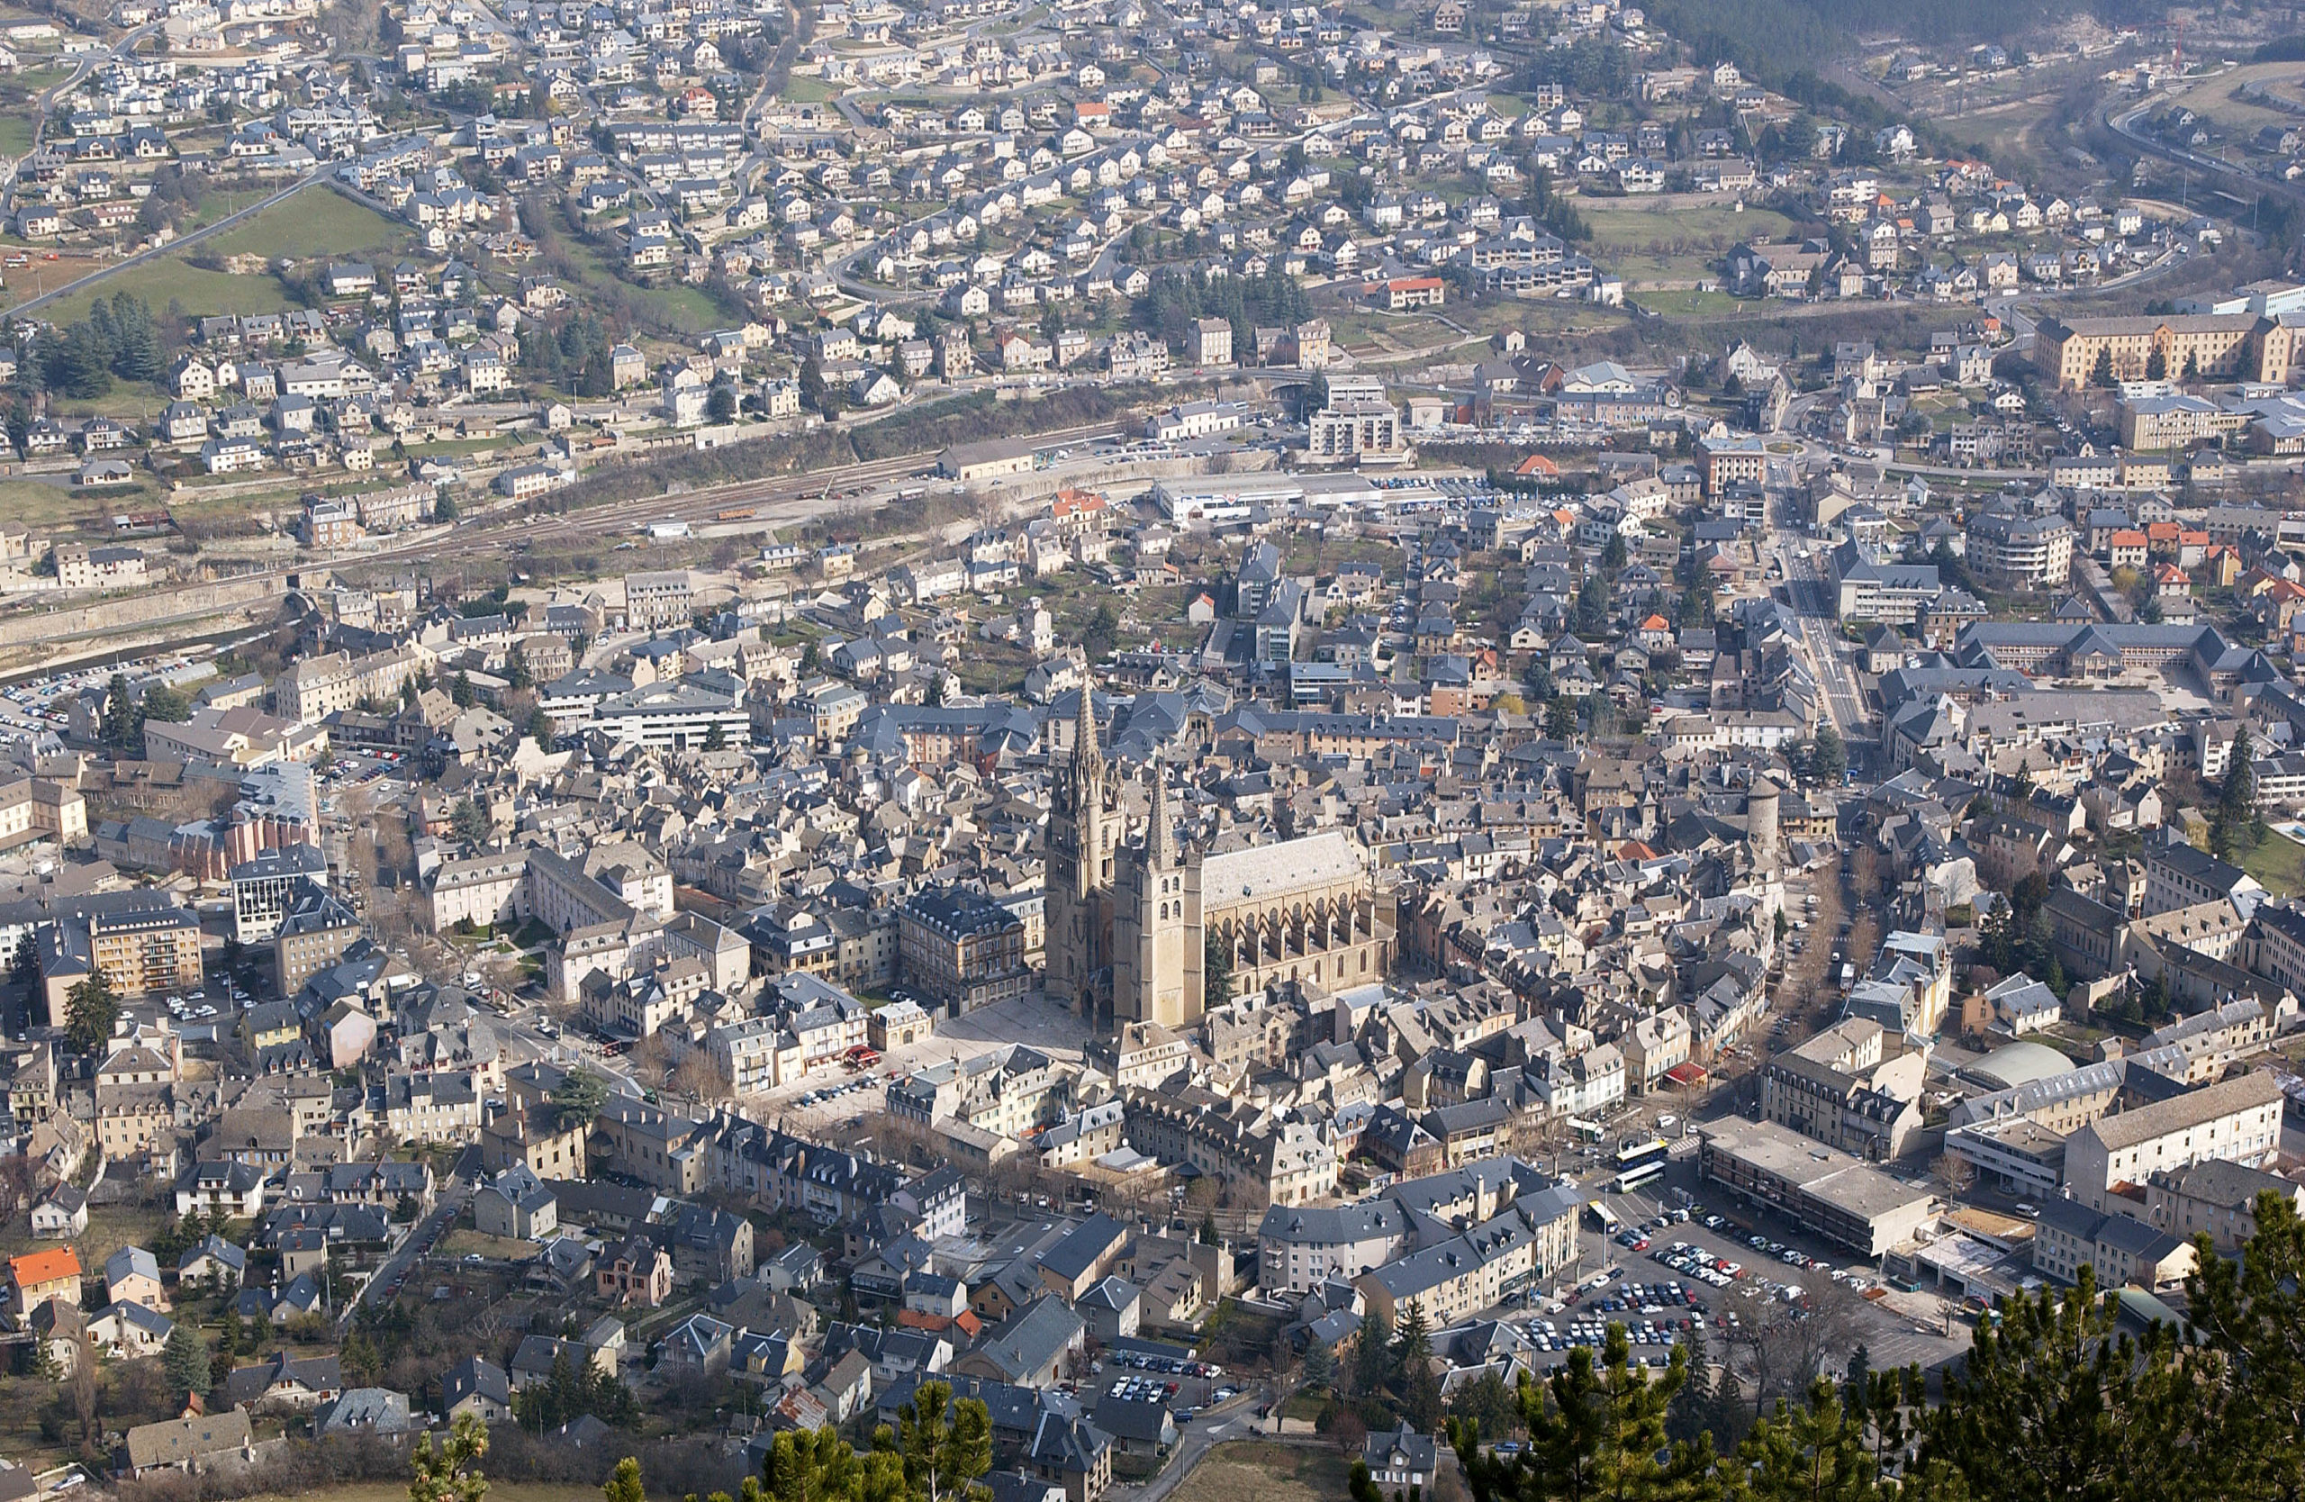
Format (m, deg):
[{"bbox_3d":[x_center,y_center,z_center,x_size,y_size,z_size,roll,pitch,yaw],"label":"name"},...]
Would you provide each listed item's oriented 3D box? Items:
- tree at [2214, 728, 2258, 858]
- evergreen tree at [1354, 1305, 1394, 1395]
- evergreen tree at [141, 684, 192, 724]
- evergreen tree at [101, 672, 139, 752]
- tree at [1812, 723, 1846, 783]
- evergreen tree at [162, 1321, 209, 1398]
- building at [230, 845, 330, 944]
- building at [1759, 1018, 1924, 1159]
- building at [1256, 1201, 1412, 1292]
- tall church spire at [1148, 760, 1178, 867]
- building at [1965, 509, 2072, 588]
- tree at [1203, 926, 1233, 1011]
[{"bbox_3d":[270.700,9.880,1001.840,9.300,32.180,9.300,0,19,0],"label":"tree"},{"bbox_3d":[41.660,112.260,747.300,7.600,19.110,7.600,0,19,0],"label":"evergreen tree"},{"bbox_3d":[-282.830,-12.100,1146.860,13.200,14.130,13.200,0,19,0],"label":"evergreen tree"},{"bbox_3d":[-289.320,-11.640,1122.670,9.000,21.880,9.000,0,19,0],"label":"evergreen tree"},{"bbox_3d":[184.000,0.270,1087.200,8.800,17.580,8.800,0,19,0],"label":"tree"},{"bbox_3d":[-169.530,106.100,700.720,8.000,13.870,8.000,0,19,0],"label":"evergreen tree"},{"bbox_3d":[-209.770,33.910,963.950,23.000,16.800,14.000,-5,19,-15],"label":"building"},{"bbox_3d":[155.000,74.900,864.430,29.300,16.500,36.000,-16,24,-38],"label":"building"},{"bbox_3d":[36.680,98.170,804.520,31.000,16.500,13.500,-2,19,-5],"label":"building"},{"bbox_3d":[2.310,14.230,917.310,6.000,25.200,6.000,-13,23,-33],"label":"tall church spire"},{"bbox_3d":[266.500,-60.580,1227.810,33.500,17.600,26.000,1,19,2],"label":"building"},{"bbox_3d":[14.890,49.040,904.420,7.000,20.100,7.000,0,19,0],"label":"tree"}]

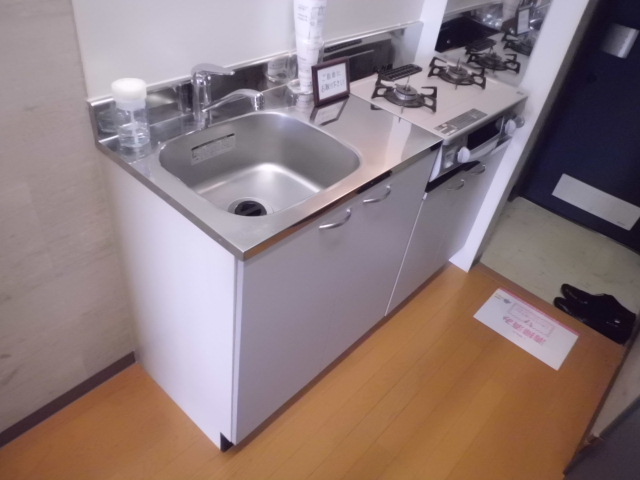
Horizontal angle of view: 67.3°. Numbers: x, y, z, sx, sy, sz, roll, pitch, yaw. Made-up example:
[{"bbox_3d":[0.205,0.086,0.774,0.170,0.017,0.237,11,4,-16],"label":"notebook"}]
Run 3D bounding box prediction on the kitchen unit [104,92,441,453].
[{"bbox_3d":[-0.135,0.070,1.457,0.485,0.832,0.711,34,46,26],"label":"kitchen unit"}]

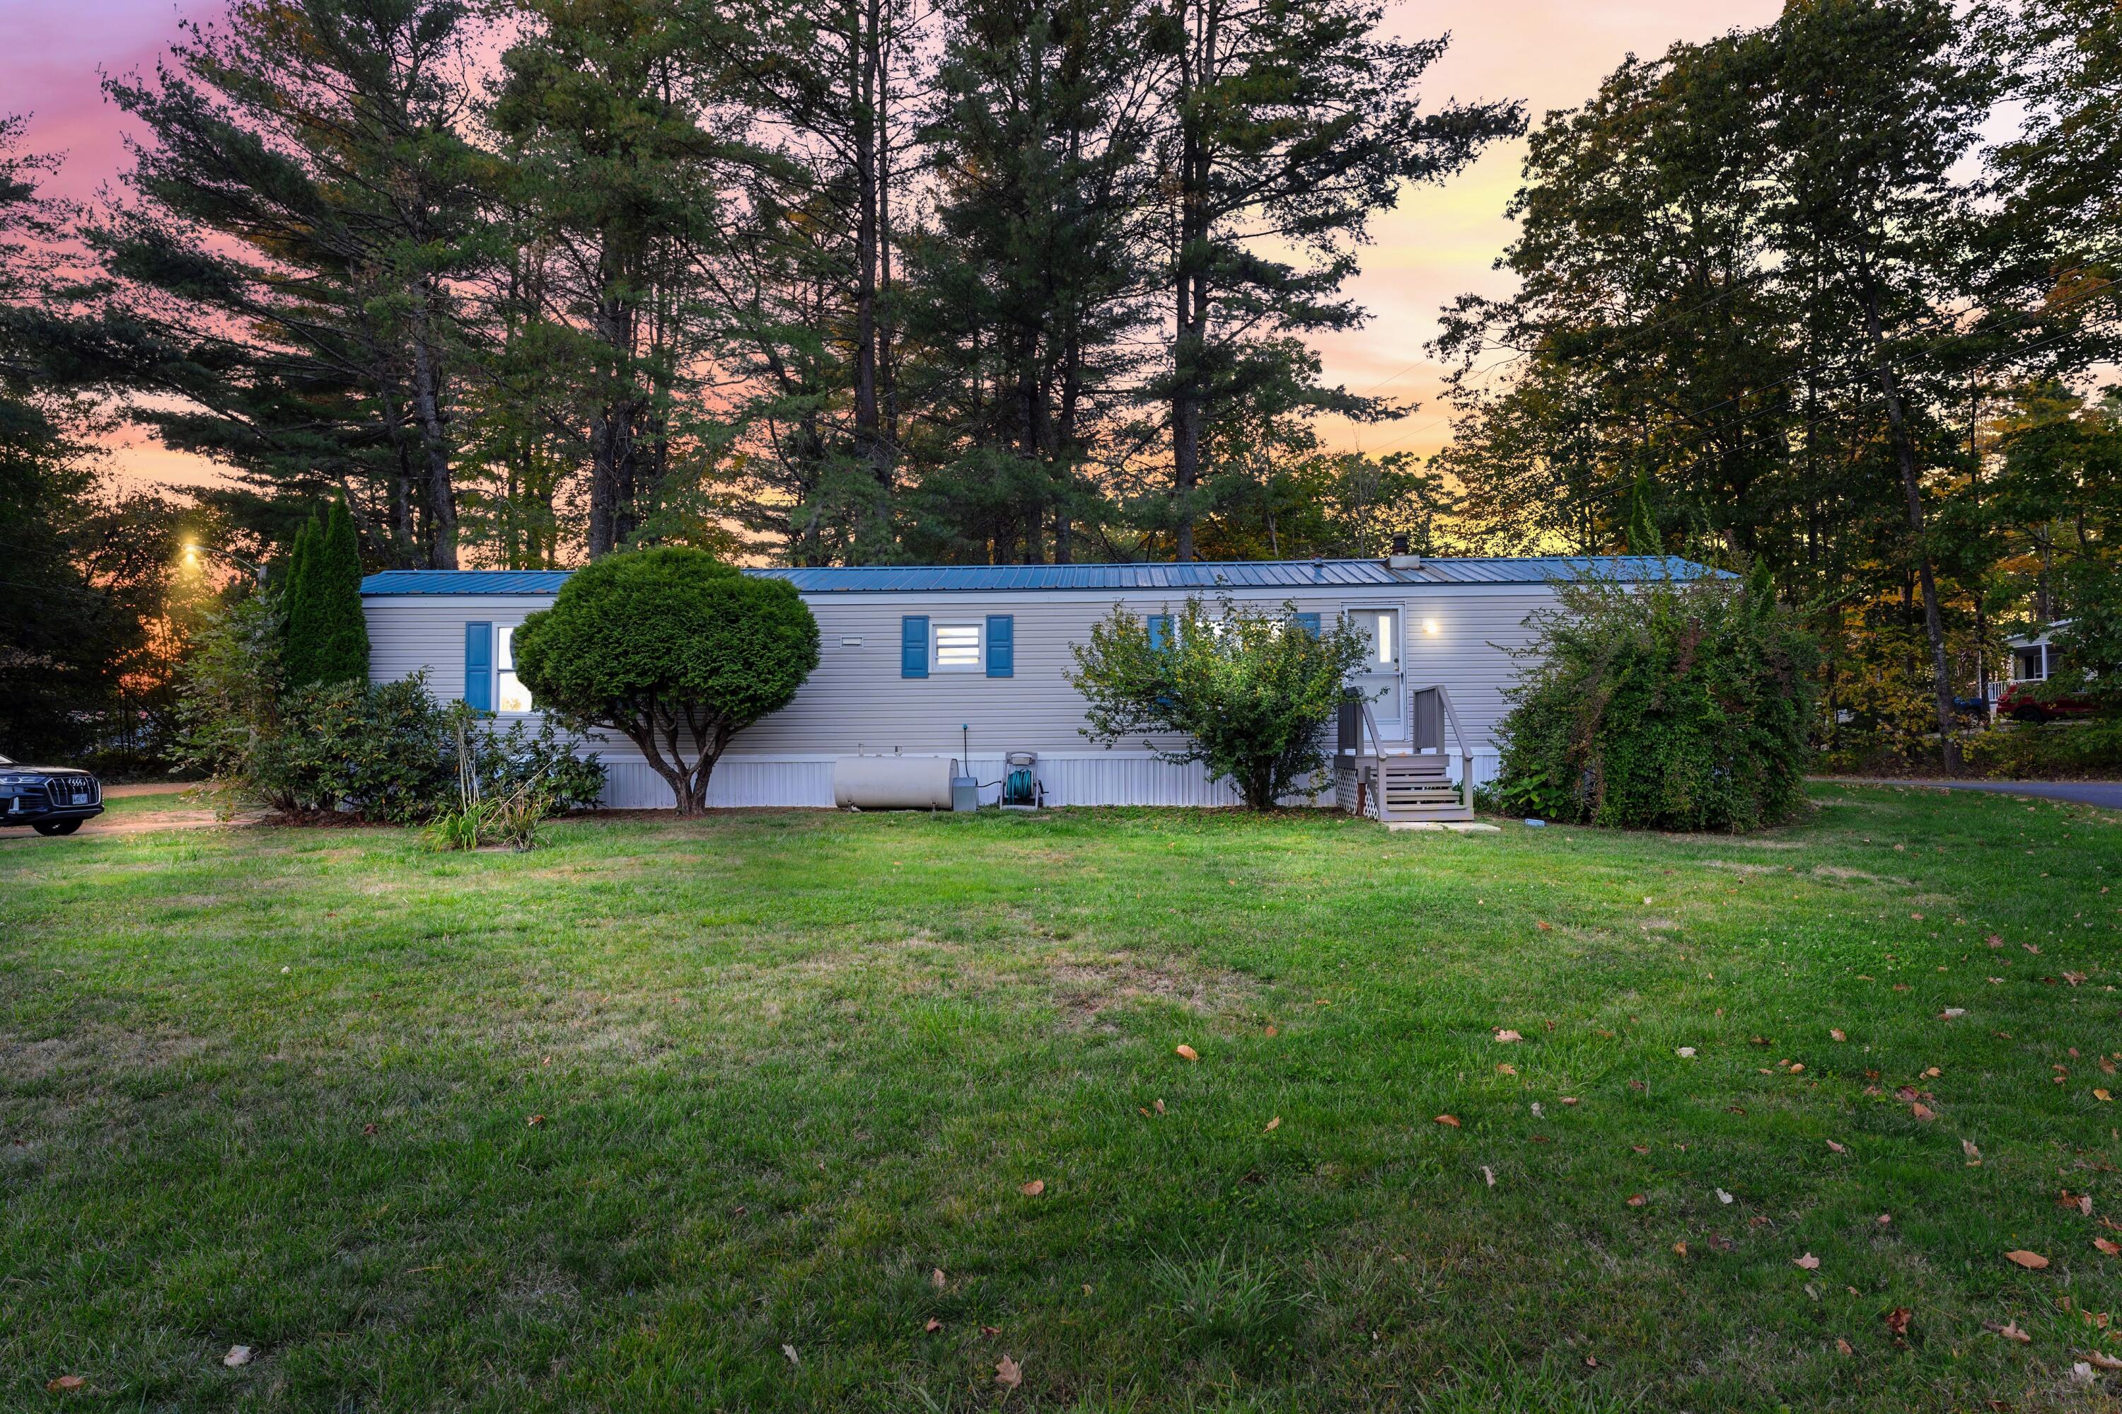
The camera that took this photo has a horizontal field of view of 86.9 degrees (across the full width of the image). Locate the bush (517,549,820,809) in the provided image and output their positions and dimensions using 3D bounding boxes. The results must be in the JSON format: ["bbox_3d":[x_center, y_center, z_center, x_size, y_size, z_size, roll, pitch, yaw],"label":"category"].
[{"bbox_3d":[-5.150,-0.310,14.500,3.950,3.480,3.200,0,-1,2],"label":"bush"}]

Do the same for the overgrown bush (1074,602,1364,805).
[{"bbox_3d":[2.050,-0.030,14.700,3.950,2.850,2.800,0,-1,2],"label":"overgrown bush"}]

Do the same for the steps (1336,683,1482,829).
[{"bbox_3d":[4.500,0.570,14.850,1.270,1.720,2.000,0,-1,2],"label":"steps"}]

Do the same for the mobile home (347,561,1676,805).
[{"bbox_3d":[-0.500,-0.400,17.750,20.100,3.700,3.950,0,-1,2],"label":"mobile home"}]

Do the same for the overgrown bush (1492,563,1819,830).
[{"bbox_3d":[7.400,-0.190,14.000,4.050,3.250,3.400,0,-1,2],"label":"overgrown bush"}]

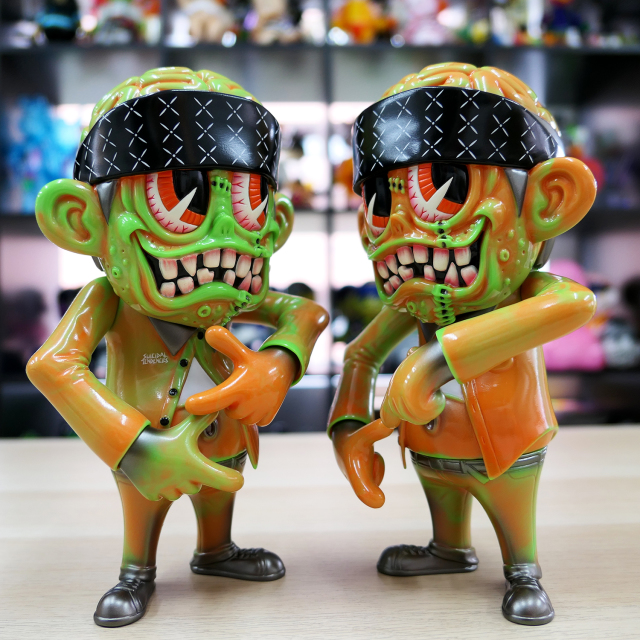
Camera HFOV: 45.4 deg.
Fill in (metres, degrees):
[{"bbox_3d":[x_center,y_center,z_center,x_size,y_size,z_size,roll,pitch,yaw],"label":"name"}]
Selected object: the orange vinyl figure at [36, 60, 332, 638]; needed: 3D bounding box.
[{"bbox_3d":[-0.082,0.006,0.484,0.214,0.335,0.139,-2,1,-41],"label":"orange vinyl figure"}]

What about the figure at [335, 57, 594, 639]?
[{"bbox_3d":[0.086,0.003,0.480,0.139,0.335,0.214,-2,1,-39],"label":"figure"}]

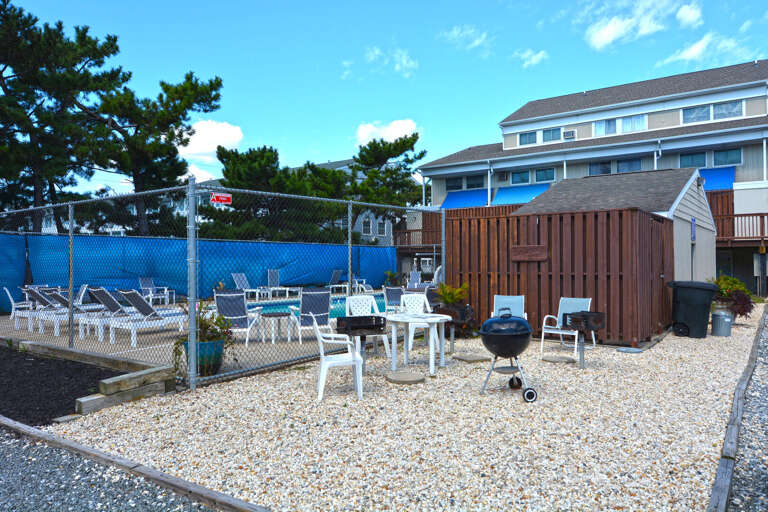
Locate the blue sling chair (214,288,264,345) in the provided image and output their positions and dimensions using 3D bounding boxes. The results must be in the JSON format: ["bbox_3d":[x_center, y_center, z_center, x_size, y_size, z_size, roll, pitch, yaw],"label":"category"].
[{"bbox_3d":[-2.552,1.057,9.363,0.620,0.970,0.760,0,0,8],"label":"blue sling chair"}]

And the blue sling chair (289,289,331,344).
[{"bbox_3d":[-1.332,1.055,9.803,0.620,0.970,0.760,0,0,-22],"label":"blue sling chair"}]

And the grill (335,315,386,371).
[{"bbox_3d":[-0.291,1.183,7.053,0.560,0.770,0.420,0,0,-20],"label":"grill"}]

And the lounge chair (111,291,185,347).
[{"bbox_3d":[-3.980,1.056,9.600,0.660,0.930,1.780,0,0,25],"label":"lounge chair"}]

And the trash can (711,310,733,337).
[{"bbox_3d":[6.719,1.293,10.602,0.420,0.540,0.420,0,0,32],"label":"trash can"}]

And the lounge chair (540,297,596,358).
[{"bbox_3d":[2.870,1.071,8.200,0.580,0.850,0.700,0,0,32],"label":"lounge chair"}]

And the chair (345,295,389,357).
[{"bbox_3d":[-0.235,1.074,8.200,0.570,0.880,0.570,0,0,-22],"label":"chair"}]

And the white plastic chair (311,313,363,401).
[{"bbox_3d":[-0.510,1.057,5.760,0.570,0.885,0.570,0,0,-7],"label":"white plastic chair"}]

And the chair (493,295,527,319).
[{"bbox_3d":[2.118,1.126,9.003,0.610,0.890,0.760,0,0,13],"label":"chair"}]

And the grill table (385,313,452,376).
[{"bbox_3d":[0.470,1.177,7.200,0.890,0.720,0.890,0,0,0],"label":"grill table"}]

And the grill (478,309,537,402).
[{"bbox_3d":[1.363,1.064,5.973,0.610,0.980,0.620,0,0,0],"label":"grill"}]

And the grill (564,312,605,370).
[{"bbox_3d":[2.768,1.167,7.353,0.420,0.780,0.480,0,-1,-45],"label":"grill"}]

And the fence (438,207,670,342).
[{"bbox_3d":[4.031,0.379,12.075,3.830,2.410,3.900,-1,0,36],"label":"fence"}]

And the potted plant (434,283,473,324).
[{"bbox_3d":[1.300,0.951,10.200,0.700,0.900,0.660,0,0,0],"label":"potted plant"}]

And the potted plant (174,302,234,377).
[{"bbox_3d":[-2.290,1.043,6.800,0.700,0.900,0.640,0,0,-19],"label":"potted plant"}]

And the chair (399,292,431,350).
[{"bbox_3d":[0.588,1.132,9.053,0.570,0.890,0.580,0,0,-13],"label":"chair"}]

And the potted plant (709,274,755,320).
[{"bbox_3d":[7.170,0.903,10.950,0.800,1.010,0.780,0,0,33],"label":"potted plant"}]

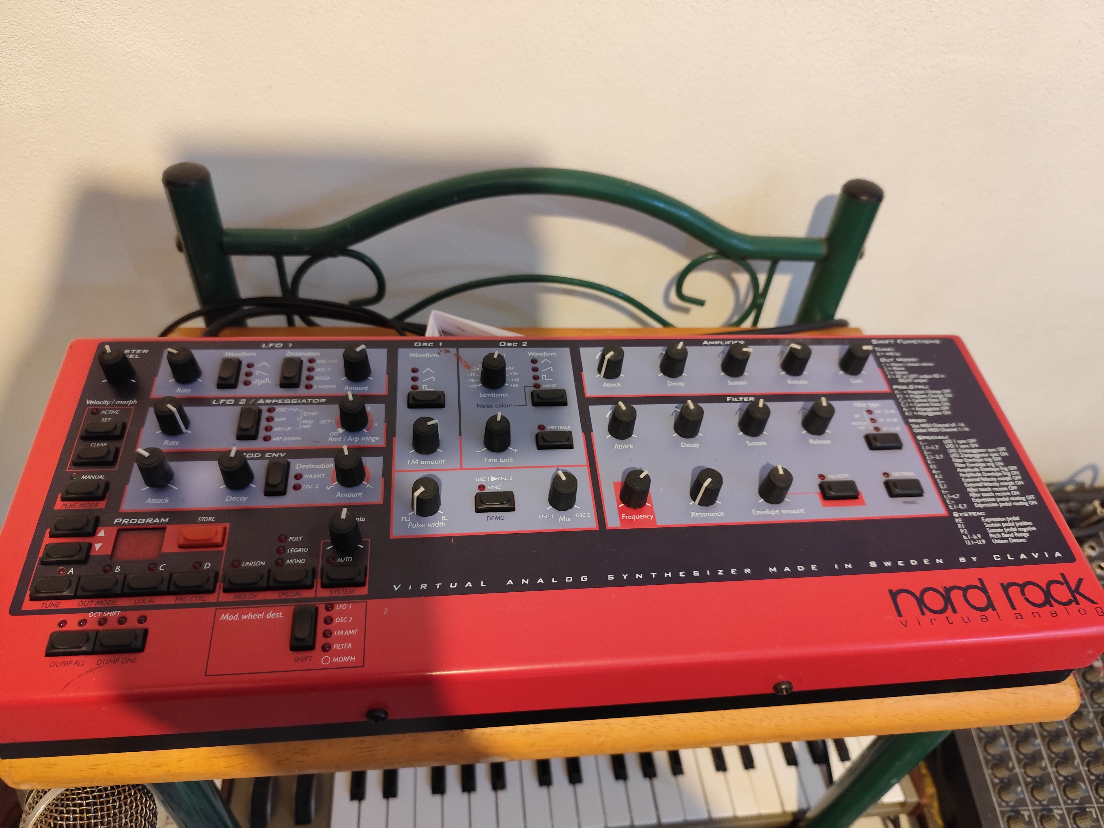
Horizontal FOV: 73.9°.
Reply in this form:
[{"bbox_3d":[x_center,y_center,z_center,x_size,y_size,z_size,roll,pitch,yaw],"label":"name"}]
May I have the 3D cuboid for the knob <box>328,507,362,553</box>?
[{"bbox_3d":[-0.080,0.044,0.280,0.012,0.013,0.012,4,54,-5],"label":"knob"}]

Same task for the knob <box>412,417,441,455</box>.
[{"bbox_3d":[-0.053,0.009,0.309,0.012,0.013,0.012,3,54,-5],"label":"knob"}]

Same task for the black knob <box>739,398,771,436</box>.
[{"bbox_3d":[0.092,0.002,0.332,0.012,0.013,0.012,16,54,5],"label":"black knob"}]

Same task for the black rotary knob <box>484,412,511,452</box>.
[{"bbox_3d":[-0.023,0.008,0.313,0.012,0.013,0.012,5,54,-4],"label":"black rotary knob"}]

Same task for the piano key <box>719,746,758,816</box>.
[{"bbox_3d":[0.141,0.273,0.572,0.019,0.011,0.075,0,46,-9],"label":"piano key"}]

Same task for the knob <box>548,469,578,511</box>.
[{"bbox_3d":[0.005,0.031,0.300,0.012,0.013,0.012,3,54,-5],"label":"knob"}]

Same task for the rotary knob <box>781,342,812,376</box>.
[{"bbox_3d":[0.119,-0.026,0.357,0.012,0.013,0.012,3,54,-5],"label":"rotary knob"}]

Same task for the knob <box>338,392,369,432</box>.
[{"bbox_3d":[-0.087,-0.001,0.321,0.012,0.014,0.012,-10,57,-14],"label":"knob"}]

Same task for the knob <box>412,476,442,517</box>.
[{"bbox_3d":[-0.051,0.033,0.295,0.011,0.013,0.012,3,54,-5],"label":"knob"}]

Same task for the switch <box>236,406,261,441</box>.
[{"bbox_3d":[-0.128,0.003,0.310,0.008,0.004,0.016,-1,54,-8],"label":"switch"}]

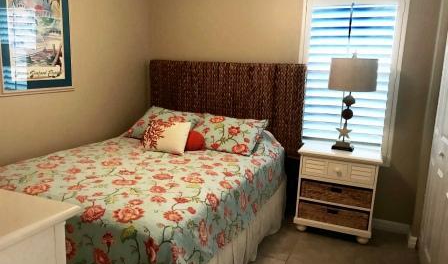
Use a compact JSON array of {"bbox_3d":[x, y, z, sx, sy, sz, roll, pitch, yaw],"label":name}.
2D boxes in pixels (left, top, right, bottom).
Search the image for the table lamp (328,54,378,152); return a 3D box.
[{"bbox_3d":[1.038,-0.239,2.985,0.376,0.809,0.376,6,12,22],"label":"table lamp"}]

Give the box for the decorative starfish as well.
[{"bbox_3d":[1.004,0.005,3.022,0.126,0.131,0.026,6,12,22],"label":"decorative starfish"}]

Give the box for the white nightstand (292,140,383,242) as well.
[{"bbox_3d":[0.975,0.511,3.122,0.644,0.716,0.377,6,12,22],"label":"white nightstand"}]

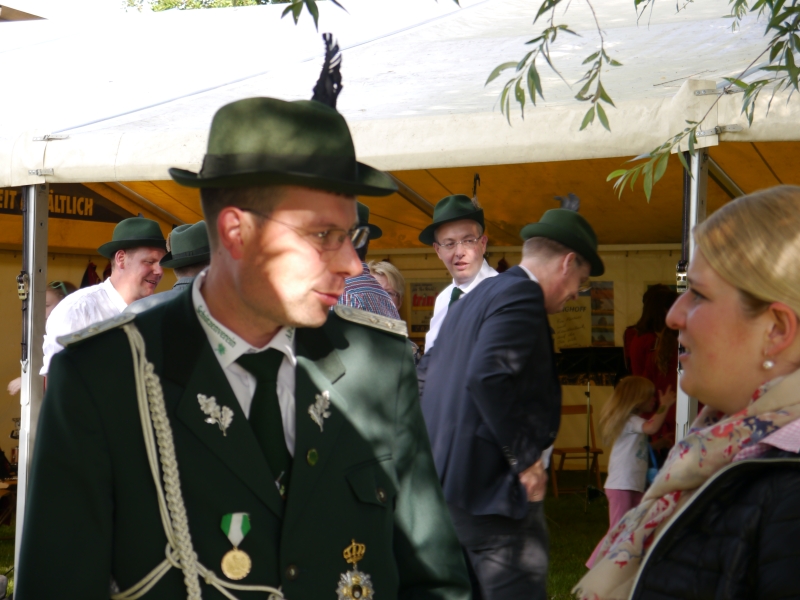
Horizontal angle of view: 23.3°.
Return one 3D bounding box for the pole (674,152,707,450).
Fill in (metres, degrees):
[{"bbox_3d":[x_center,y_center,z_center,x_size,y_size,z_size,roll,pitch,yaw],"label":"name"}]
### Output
[{"bbox_3d":[1.005,0.414,6.780,0.050,2.200,0.080,2,-1,31],"label":"pole"}]

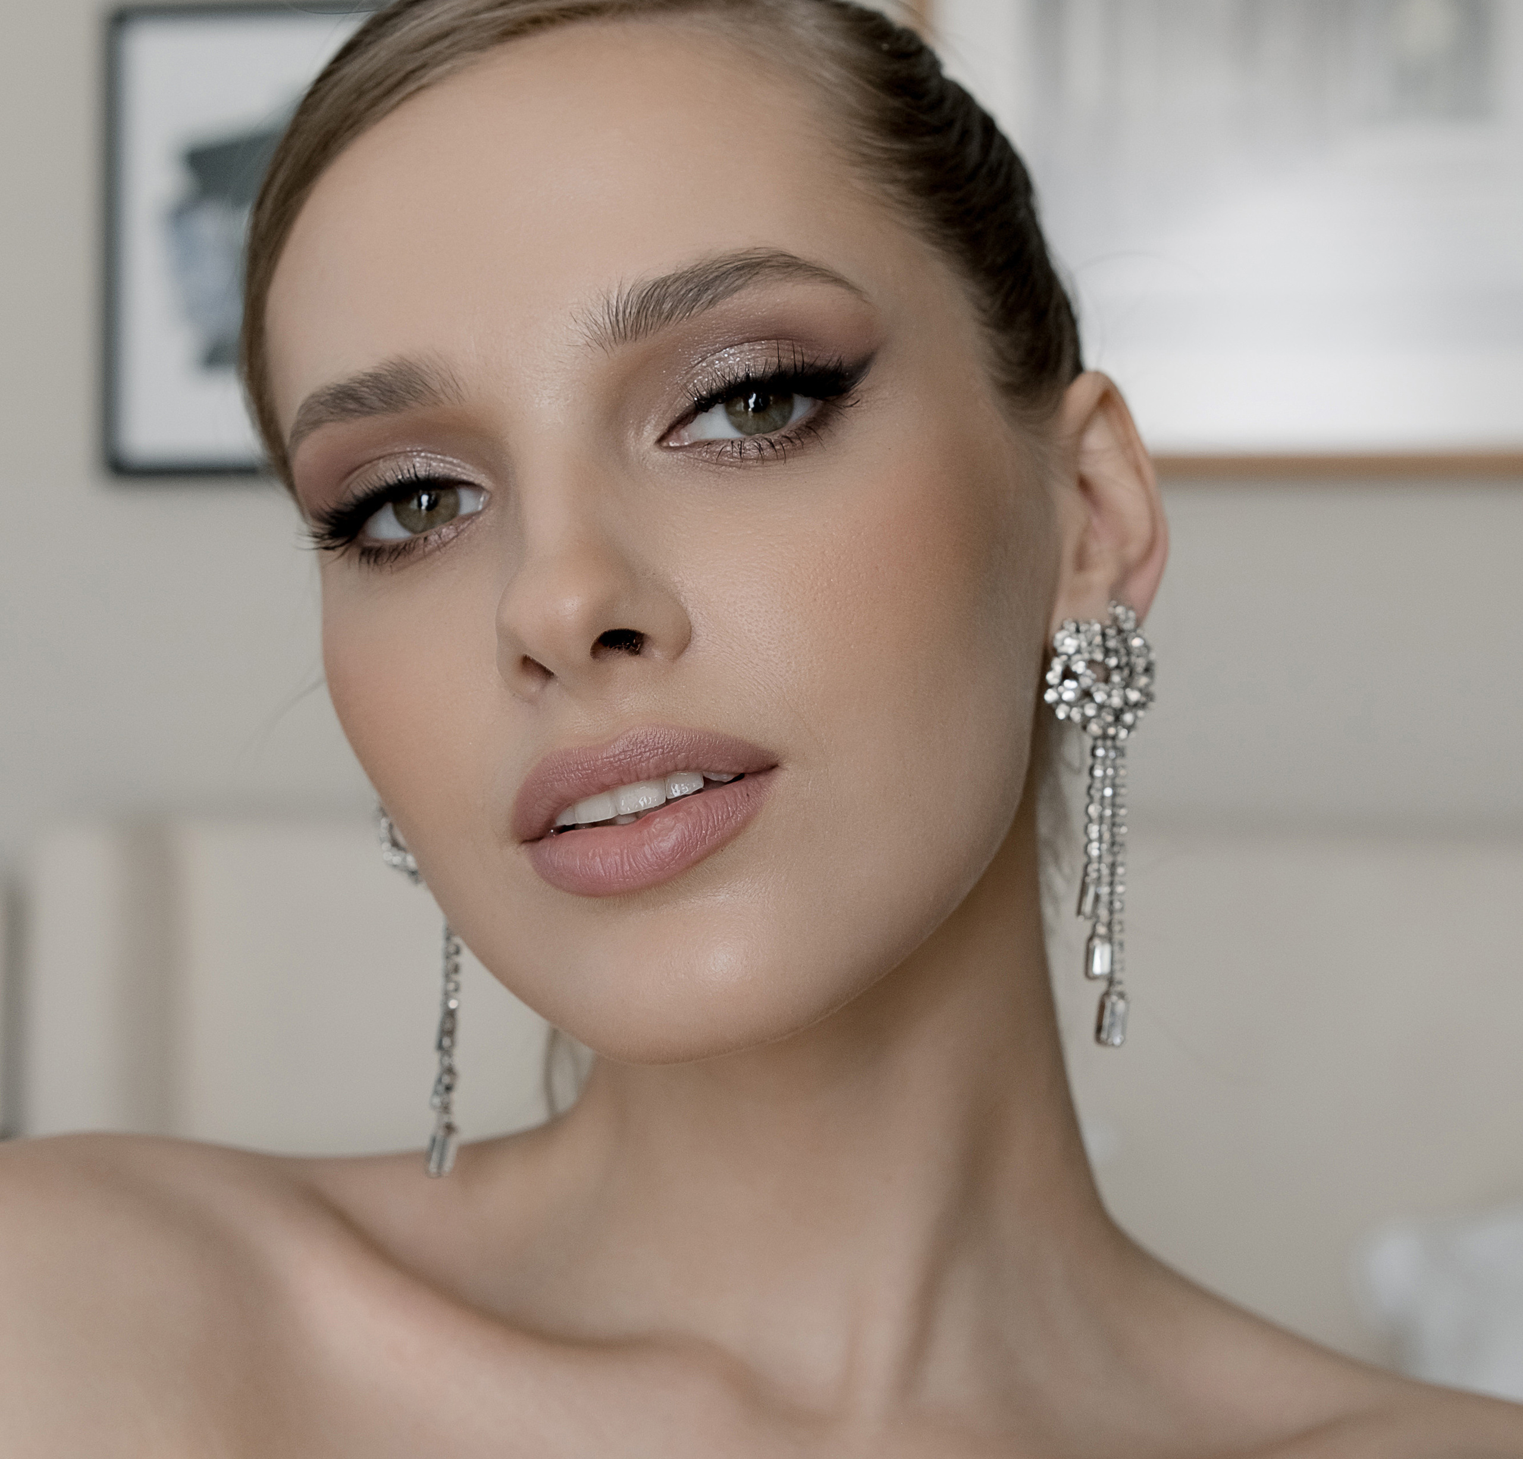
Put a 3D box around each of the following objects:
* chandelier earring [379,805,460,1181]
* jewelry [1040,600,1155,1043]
[{"bbox_3d":[-0.067,0.051,0.665,0.012,0.085,0.024,-1,2,-37],"label":"chandelier earring"},{"bbox_3d":[0.066,0.018,0.615,0.024,0.086,0.012,-1,2,-23],"label":"jewelry"}]

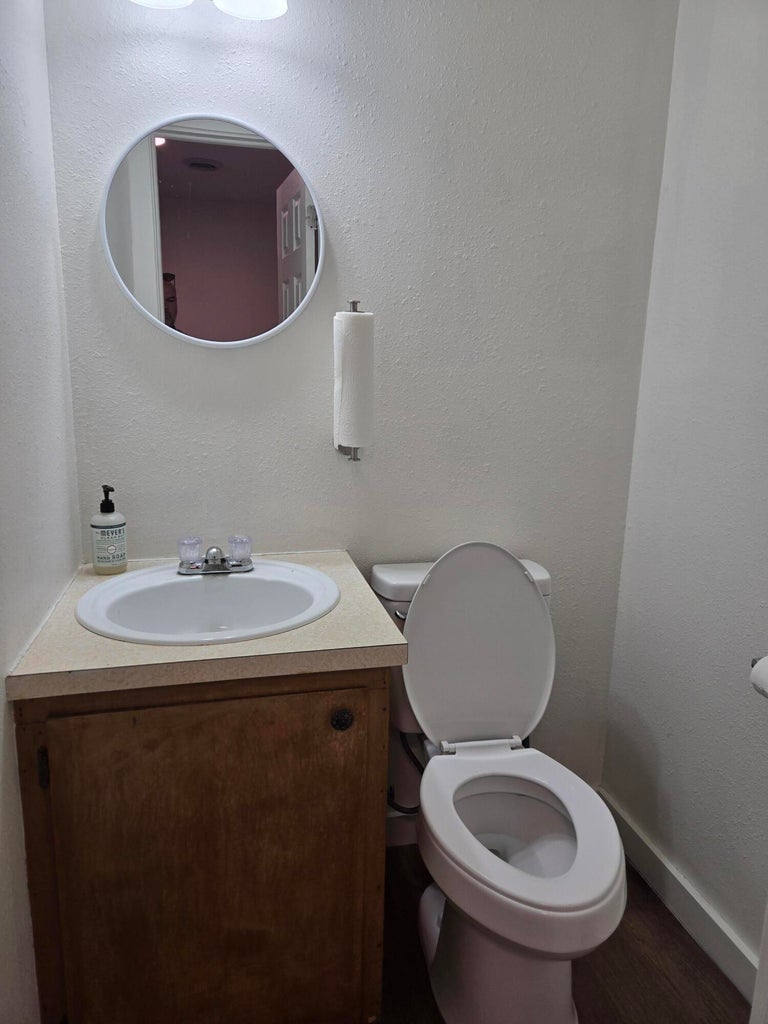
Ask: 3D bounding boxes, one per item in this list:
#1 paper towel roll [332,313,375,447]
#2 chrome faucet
[{"bbox_3d":[-0.064,-0.284,1.479,0.086,0.286,0.086,1,12,0],"label":"paper towel roll"},{"bbox_3d":[-0.348,0.094,1.404,0.158,0.075,0.120,-2,12,-13],"label":"chrome faucet"}]

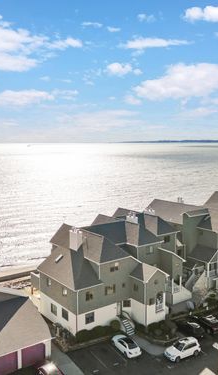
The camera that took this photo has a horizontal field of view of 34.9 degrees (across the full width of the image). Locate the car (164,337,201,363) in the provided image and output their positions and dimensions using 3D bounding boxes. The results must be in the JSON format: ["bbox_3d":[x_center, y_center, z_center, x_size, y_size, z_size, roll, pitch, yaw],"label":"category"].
[{"bbox_3d":[8.767,19.269,41.277,4.550,1.670,1.850,-4,8,-28],"label":"car"}]

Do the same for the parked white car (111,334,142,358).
[{"bbox_3d":[2.199,19.247,42.450,1.850,1.440,4.600,-5,9,-33],"label":"parked white car"}]

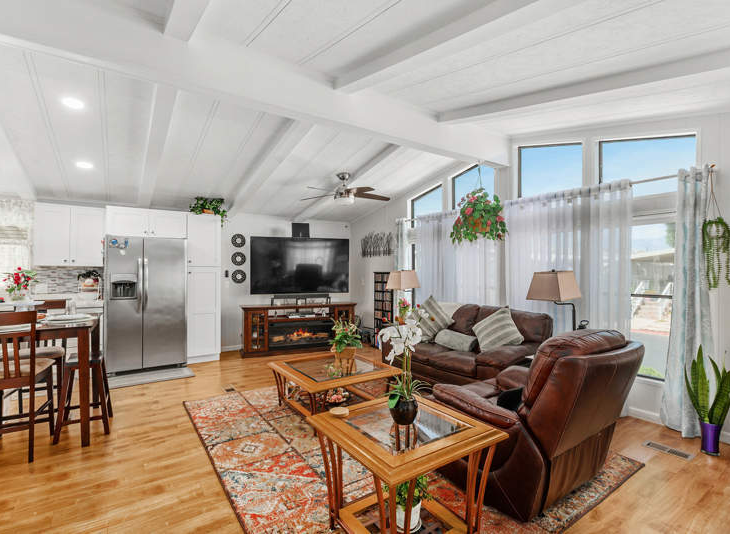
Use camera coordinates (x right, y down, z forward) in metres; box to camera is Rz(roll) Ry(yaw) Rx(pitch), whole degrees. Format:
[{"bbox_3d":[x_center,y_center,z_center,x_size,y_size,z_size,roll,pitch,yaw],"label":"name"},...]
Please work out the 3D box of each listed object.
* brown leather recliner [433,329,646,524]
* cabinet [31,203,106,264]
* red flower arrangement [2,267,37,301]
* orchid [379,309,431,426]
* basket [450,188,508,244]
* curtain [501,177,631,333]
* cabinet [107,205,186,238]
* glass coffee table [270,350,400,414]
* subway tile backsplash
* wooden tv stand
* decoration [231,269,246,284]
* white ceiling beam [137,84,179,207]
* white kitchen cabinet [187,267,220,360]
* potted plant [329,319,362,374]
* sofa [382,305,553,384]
[{"bbox_3d":[1.067,0.858,2.251,0.970,0.980,0.970,0,-1,-34],"label":"brown leather recliner"},{"bbox_3d":[-3.820,-0.394,4.653,0.705,0.785,0.330,0,0,-34],"label":"cabinet"},{"bbox_3d":[-2.700,0.132,2.790,0.210,0.270,0.200,0,0,-44],"label":"red flower arrangement"},{"bbox_3d":[0.197,0.500,1.805,0.260,0.580,0.220,0,-1,6],"label":"orchid"},{"bbox_3d":[1.334,-0.593,4.180,0.560,0.640,0.610,0,0,0],"label":"basket"},{"bbox_3d":[2.050,0.300,3.765,0.120,2.160,1.300,0,0,-34],"label":"curtain"},{"bbox_3d":[-3.074,-0.589,5.038,0.930,0.380,0.600,0,-1,-34],"label":"cabinet"},{"bbox_3d":[-0.280,1.147,3.348,0.935,0.415,0.920,0,0,-34],"label":"glass coffee table"},{"bbox_3d":[-3.929,0.180,4.757,0.770,0.360,0.020,0,0,-34],"label":"subway tile backsplash"},{"bbox_3d":[-1.064,1.003,5.886,1.820,0.760,0.420,0,-1,-15],"label":"wooden tv stand"},{"bbox_3d":[-2.110,0.166,5.960,0.237,0.235,0.030,0,0,-34],"label":"decoration"},{"bbox_3d":[-2.292,-1.213,3.853,0.140,0.125,3.250,0,-10,-34],"label":"white ceiling beam"},{"bbox_3d":[-2.493,0.694,5.390,0.447,1.370,0.590,0,0,-34],"label":"white kitchen cabinet"},{"bbox_3d":[-0.205,0.775,3.760,0.315,0.450,0.290,0,0,-34],"label":"potted plant"},{"bbox_3d":[1.103,0.915,4.209,0.920,0.900,1.880,0,-1,-34],"label":"sofa"}]

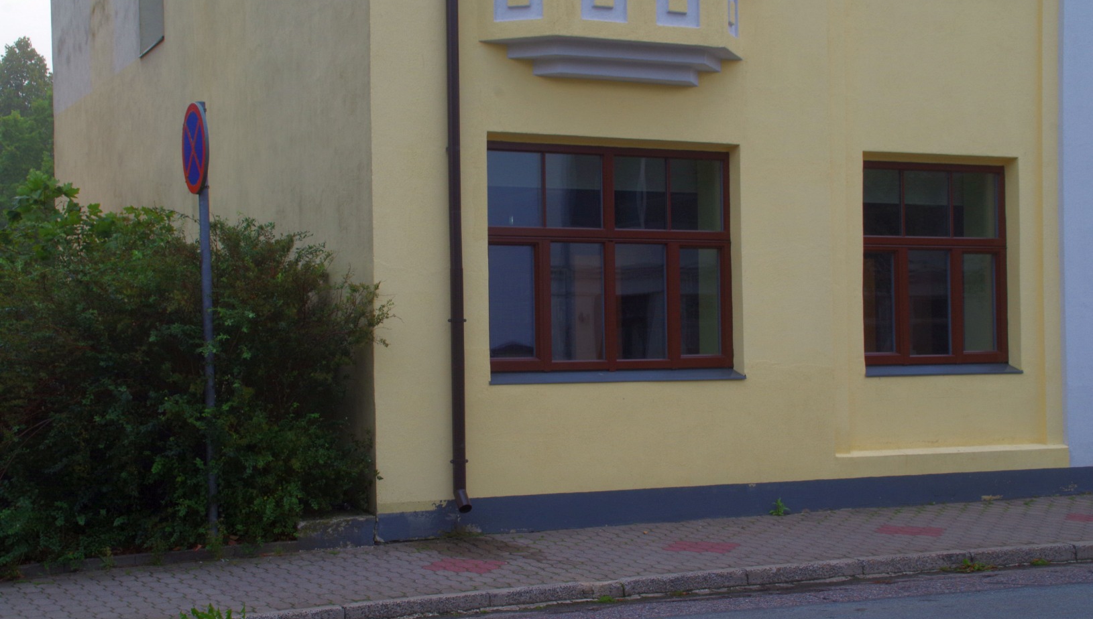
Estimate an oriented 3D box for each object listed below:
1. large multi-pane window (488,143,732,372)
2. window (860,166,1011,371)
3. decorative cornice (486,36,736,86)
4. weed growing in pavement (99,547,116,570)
[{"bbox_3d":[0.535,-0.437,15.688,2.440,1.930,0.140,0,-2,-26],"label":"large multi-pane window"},{"bbox_3d":[3.627,-0.426,17.207,1.800,1.900,0.140,0,-2,-26],"label":"window"},{"bbox_3d":[0.696,-2.092,15.322,2.535,0.265,0.470,0,-2,-26],"label":"decorative cornice"},{"bbox_3d":[-3.217,1.823,13.312,0.135,0.175,0.130,0,-2,-26],"label":"weed growing in pavement"}]

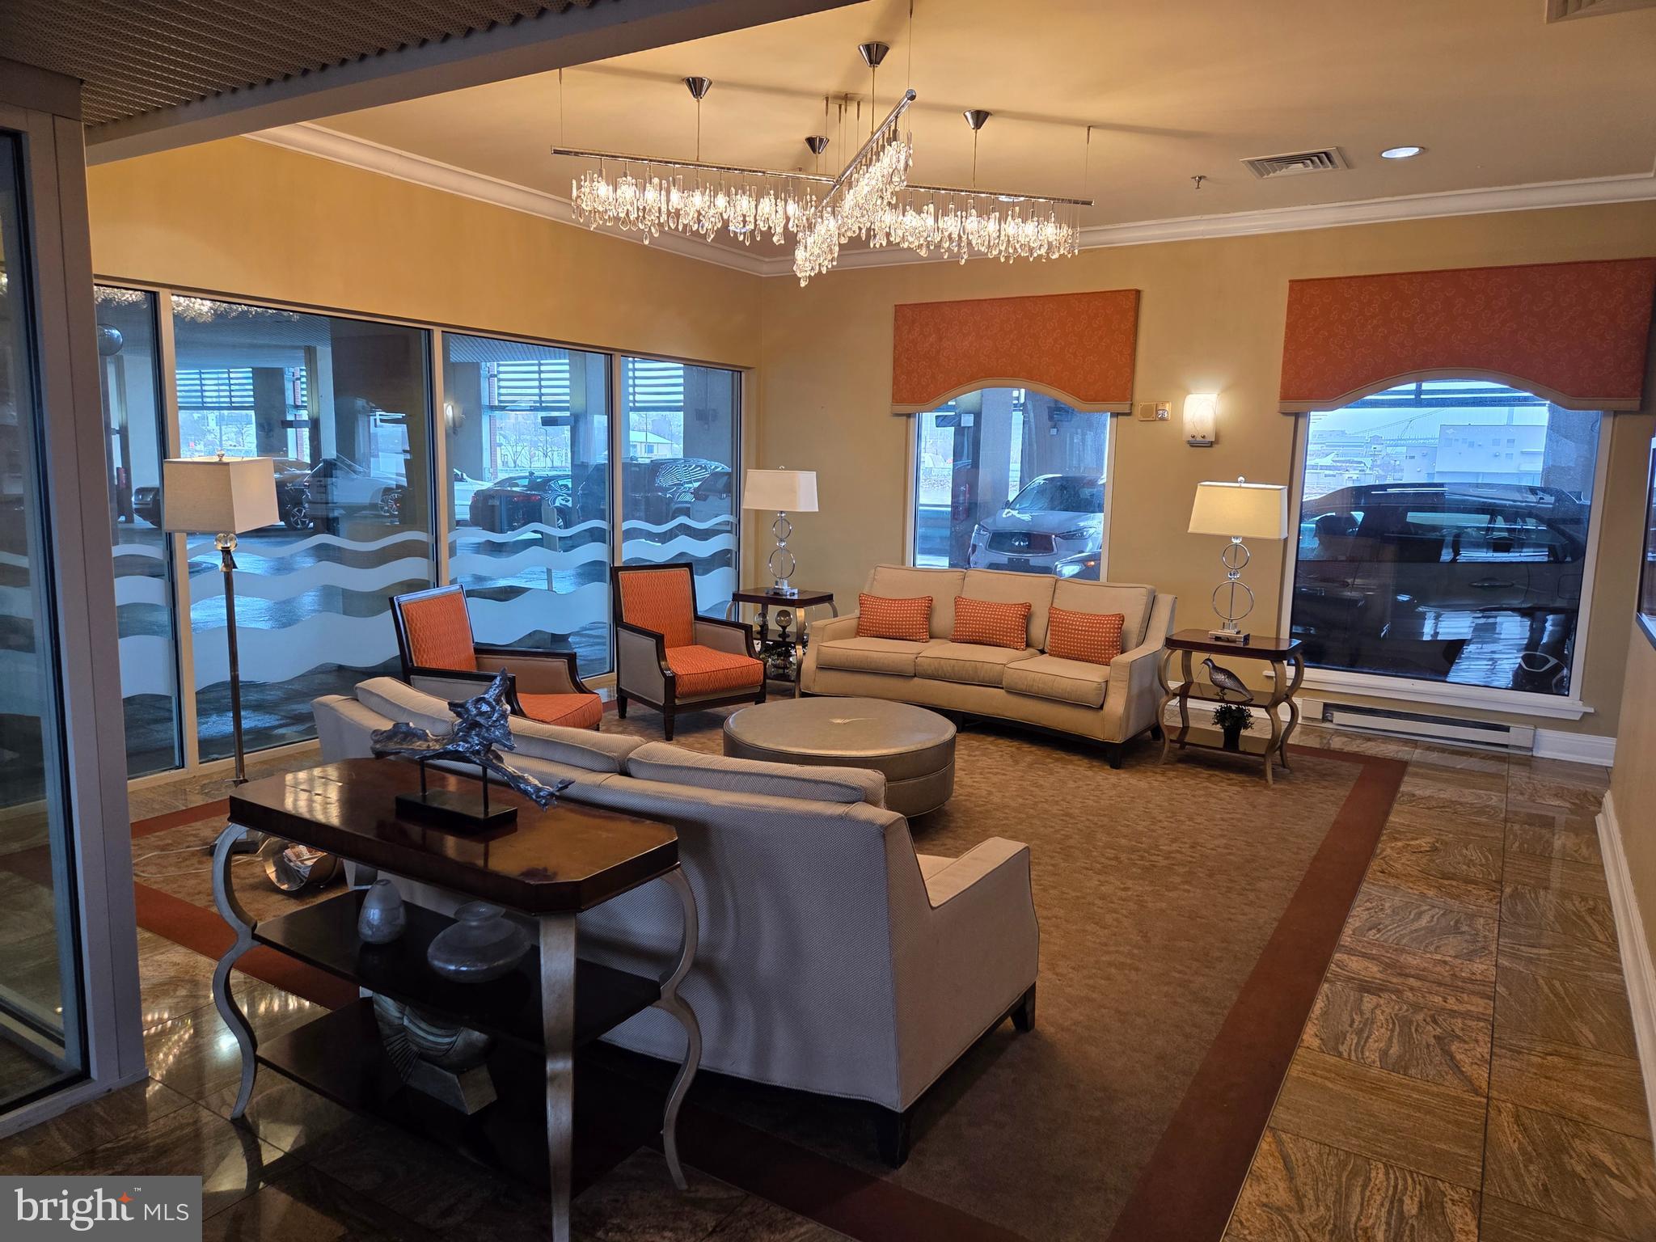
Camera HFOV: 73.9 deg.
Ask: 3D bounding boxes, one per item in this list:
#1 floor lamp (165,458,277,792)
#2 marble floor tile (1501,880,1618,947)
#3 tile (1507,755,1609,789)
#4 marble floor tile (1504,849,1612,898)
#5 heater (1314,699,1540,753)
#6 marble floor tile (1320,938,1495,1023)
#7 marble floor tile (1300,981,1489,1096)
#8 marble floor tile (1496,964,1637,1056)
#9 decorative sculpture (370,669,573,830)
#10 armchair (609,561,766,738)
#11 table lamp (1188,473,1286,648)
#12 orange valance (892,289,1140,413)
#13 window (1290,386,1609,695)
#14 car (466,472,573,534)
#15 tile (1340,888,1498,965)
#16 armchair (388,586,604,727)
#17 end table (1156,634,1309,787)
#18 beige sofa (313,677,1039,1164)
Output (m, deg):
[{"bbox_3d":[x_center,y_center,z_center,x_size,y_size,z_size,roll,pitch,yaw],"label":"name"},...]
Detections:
[{"bbox_3d":[-2.366,0.128,4.385,0.268,1.583,0.335,1,8,0],"label":"floor lamp"},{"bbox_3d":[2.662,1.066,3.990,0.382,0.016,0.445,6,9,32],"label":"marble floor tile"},{"bbox_3d":[3.993,0.835,6.019,0.458,0.015,0.458,6,10,32],"label":"tile"},{"bbox_3d":[2.956,1.045,4.488,0.358,0.012,0.456,6,9,32],"label":"marble floor tile"},{"bbox_3d":[3.591,0.641,6.761,1.261,0.181,0.075,6,9,32],"label":"heater"},{"bbox_3d":[1.901,1.155,3.572,0.458,0.015,0.458,6,10,32],"label":"marble floor tile"},{"bbox_3d":[1.657,1.207,3.188,0.458,0.015,0.458,6,10,32],"label":"marble floor tile"},{"bbox_3d":[2.229,1.191,3.339,0.358,0.012,0.456,6,9,32],"label":"marble floor tile"},{"bbox_3d":[-0.788,0.268,2.399,0.560,0.360,0.160,5,9,25],"label":"decorative sculpture"},{"bbox_3d":[-0.872,0.154,6.781,0.688,0.947,0.768,-6,11,-41],"label":"armchair"},{"bbox_3d":[2.173,-0.333,5.871,0.474,0.866,0.203,6,10,33],"label":"table lamp"},{"bbox_3d":[1.277,-1.895,7.849,1.849,0.807,0.120,6,9,32],"label":"orange valance"},{"bbox_3d":[3.548,-0.550,6.414,1.479,1.828,0.080,6,9,32],"label":"window"},{"bbox_3d":[-6.934,-2.913,27.200,1.840,1.440,4.800,3,9,12],"label":"car"},{"bbox_3d":[2.079,1.076,3.852,0.460,0.016,0.440,6,9,32],"label":"tile"},{"bbox_3d":[-1.614,0.330,5.462,0.786,0.923,0.680,3,9,11],"label":"armchair"},{"bbox_3d":[2.146,0.442,5.883,0.643,0.680,0.476,6,9,32],"label":"end table"},{"bbox_3d":[-0.508,0.678,3.290,2.057,0.915,0.988,6,10,30],"label":"beige sofa"}]

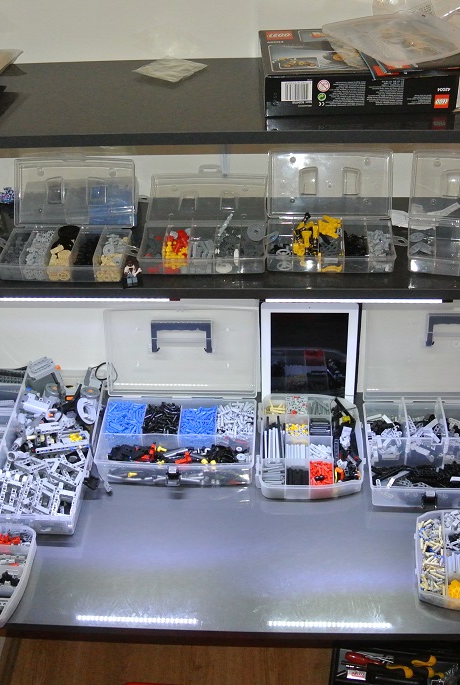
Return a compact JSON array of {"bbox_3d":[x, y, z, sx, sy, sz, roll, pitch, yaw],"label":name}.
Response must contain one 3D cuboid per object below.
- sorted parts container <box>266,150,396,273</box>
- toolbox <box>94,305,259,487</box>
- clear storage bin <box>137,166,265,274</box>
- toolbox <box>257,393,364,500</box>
[{"bbox_3d":[0.157,-0.208,1.283,0.196,0.128,0.165,0,41,3],"label":"sorted parts container"},{"bbox_3d":[-0.099,0.104,1.577,0.295,0.232,0.258,0,41,3],"label":"toolbox"},{"bbox_3d":[-0.038,-0.197,1.323,0.196,0.070,0.205,1,41,3],"label":"clear storage bin"},{"bbox_3d":[0.145,0.196,1.604,0.188,0.042,0.220,-3,41,-1],"label":"toolbox"}]

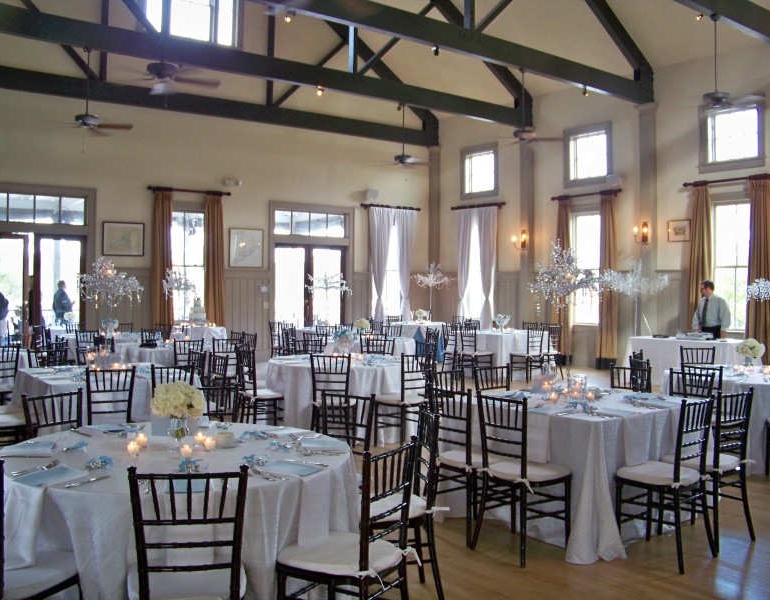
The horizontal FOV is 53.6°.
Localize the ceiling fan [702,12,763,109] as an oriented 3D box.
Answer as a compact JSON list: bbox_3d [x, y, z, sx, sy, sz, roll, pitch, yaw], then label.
[{"bbox_3d":[3.965,-2.867,9.150,1.300,1.130,1.300,-1,1,-40],"label":"ceiling fan"}]

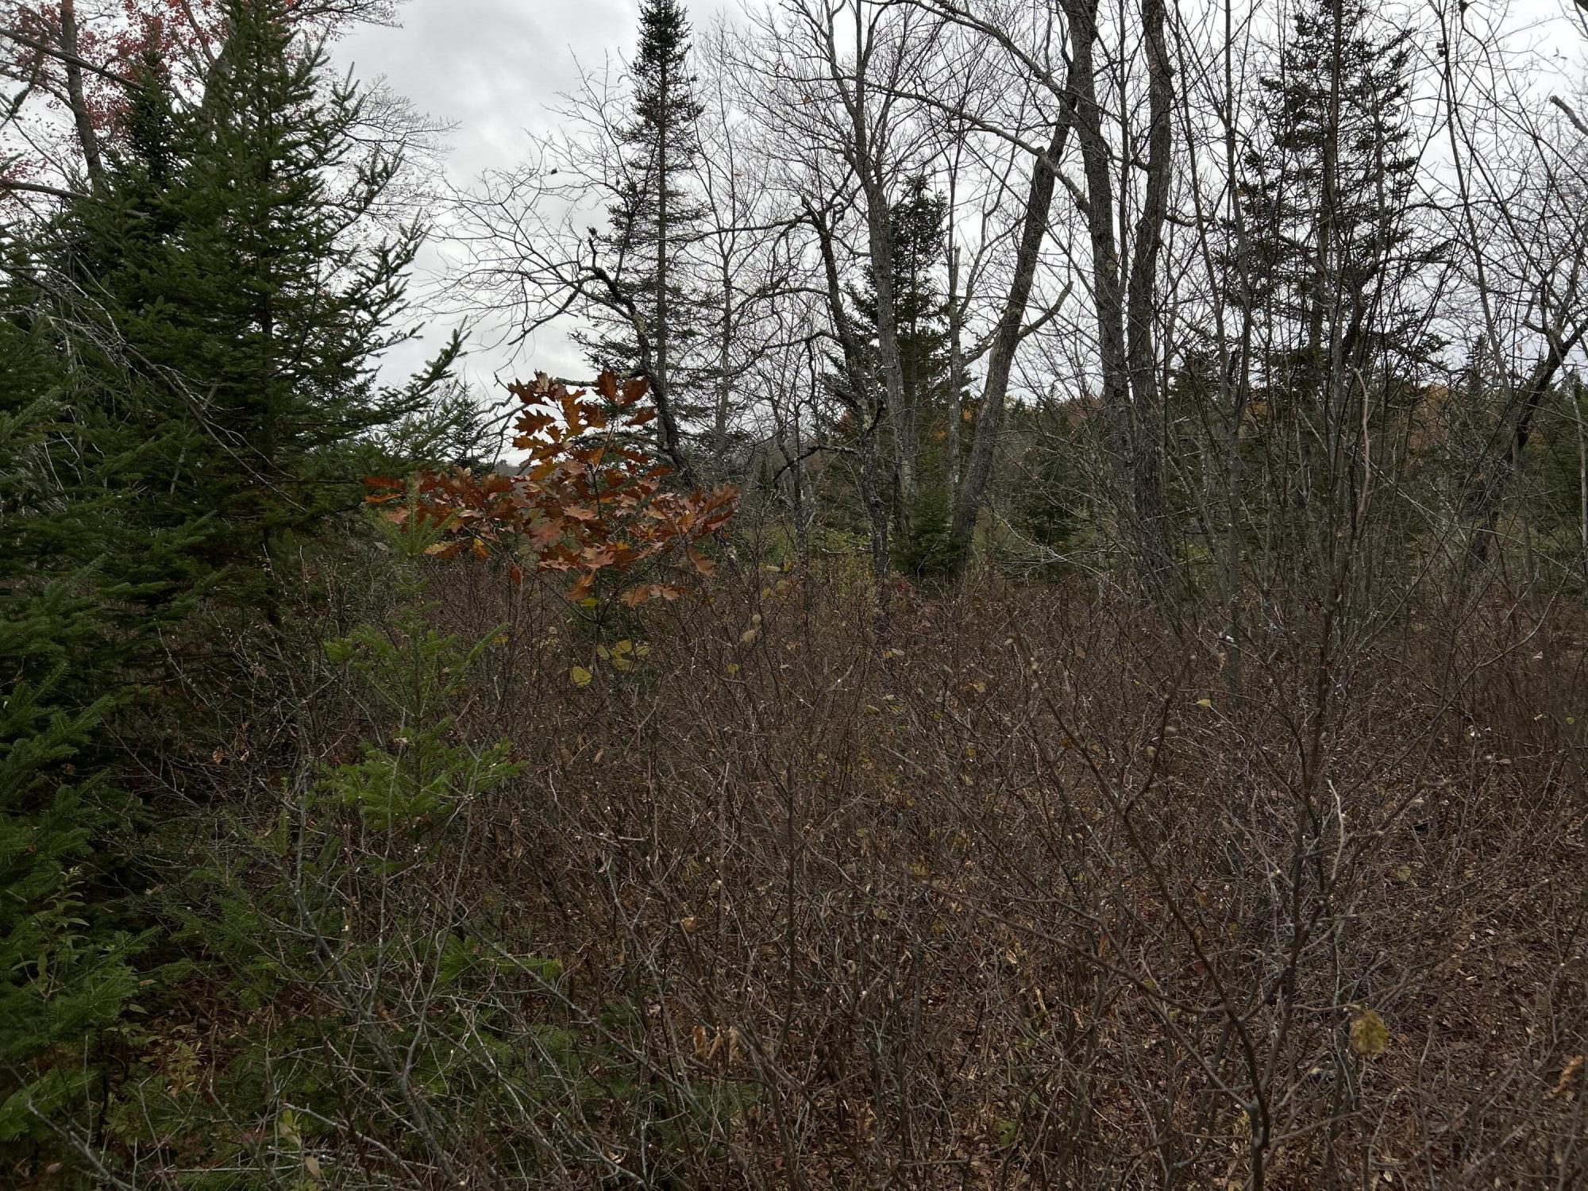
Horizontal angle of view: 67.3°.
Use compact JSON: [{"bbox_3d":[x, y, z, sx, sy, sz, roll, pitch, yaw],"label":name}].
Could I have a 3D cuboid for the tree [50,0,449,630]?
[{"bbox_3d":[-3.113,-1.540,7.000,2.400,4.800,2.300,0,4,0],"label":"tree"}]

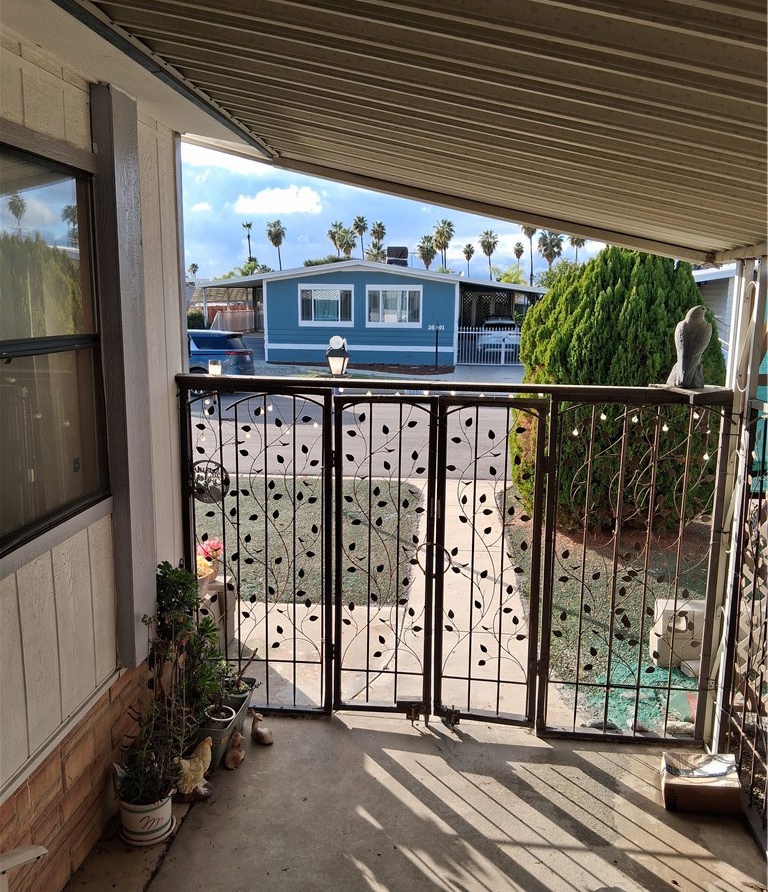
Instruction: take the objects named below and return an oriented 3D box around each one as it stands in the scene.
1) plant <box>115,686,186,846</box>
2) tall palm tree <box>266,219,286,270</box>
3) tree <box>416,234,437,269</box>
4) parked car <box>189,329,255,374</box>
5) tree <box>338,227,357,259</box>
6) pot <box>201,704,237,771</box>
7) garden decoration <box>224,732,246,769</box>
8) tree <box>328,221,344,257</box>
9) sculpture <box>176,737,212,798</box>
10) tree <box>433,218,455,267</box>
[{"bbox_3d":[-0.761,1.029,2.517,0.230,0.510,0.215,2,10,5],"label":"plant"},{"bbox_3d":[-17.128,-27.788,123.206,3.400,16.407,3.400,2,10,5],"label":"tall palm tree"},{"bbox_3d":[6.271,-25.285,116.160,3.000,12.890,3.000,2,10,5],"label":"tree"},{"bbox_3d":[-6.220,-2.392,21.683,5.000,1.770,2.000,2,10,5],"label":"parked car"},{"bbox_3d":[-5.885,-27.104,123.278,3.300,15.320,3.300,2,10,5],"label":"tree"},{"bbox_3d":[-0.636,1.111,2.983,0.125,0.165,0.125,1,10,0],"label":"pot"},{"bbox_3d":[-0.571,1.163,2.969,0.095,0.115,0.070,-6,12,-35],"label":"garden decoration"},{"bbox_3d":[-8.733,-31.736,141.093,3.200,18.256,3.200,2,10,5],"label":"tree"},{"bbox_3d":[-0.681,1.143,2.737,0.150,0.209,0.100,1,10,3],"label":"sculpture"},{"bbox_3d":[8.987,-26.610,118.895,3.500,16.230,3.500,2,10,5],"label":"tree"}]

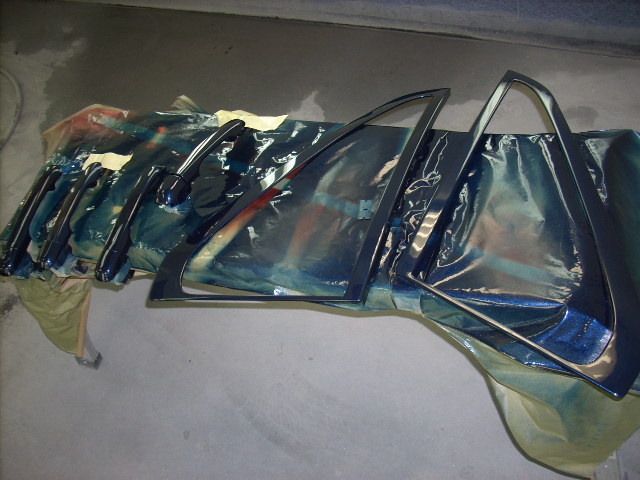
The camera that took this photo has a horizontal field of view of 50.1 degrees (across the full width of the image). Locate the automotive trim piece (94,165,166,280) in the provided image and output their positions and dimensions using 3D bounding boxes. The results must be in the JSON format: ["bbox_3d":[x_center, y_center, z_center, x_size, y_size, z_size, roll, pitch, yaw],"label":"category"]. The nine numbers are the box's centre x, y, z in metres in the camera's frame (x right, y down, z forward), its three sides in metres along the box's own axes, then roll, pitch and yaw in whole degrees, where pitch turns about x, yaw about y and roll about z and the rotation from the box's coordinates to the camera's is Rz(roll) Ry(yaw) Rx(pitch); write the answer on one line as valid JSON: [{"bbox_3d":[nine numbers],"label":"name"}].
[{"bbox_3d":[-0.304,-0.033,1.138,0.034,0.042,0.241,6,51,10],"label":"automotive trim piece"}]

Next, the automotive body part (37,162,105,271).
[{"bbox_3d":[-0.414,-0.046,1.158,0.034,0.042,0.225,4,51,8],"label":"automotive body part"}]

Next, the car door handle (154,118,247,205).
[{"bbox_3d":[-0.198,-0.141,1.219,0.040,0.047,0.218,23,56,22],"label":"car door handle"}]

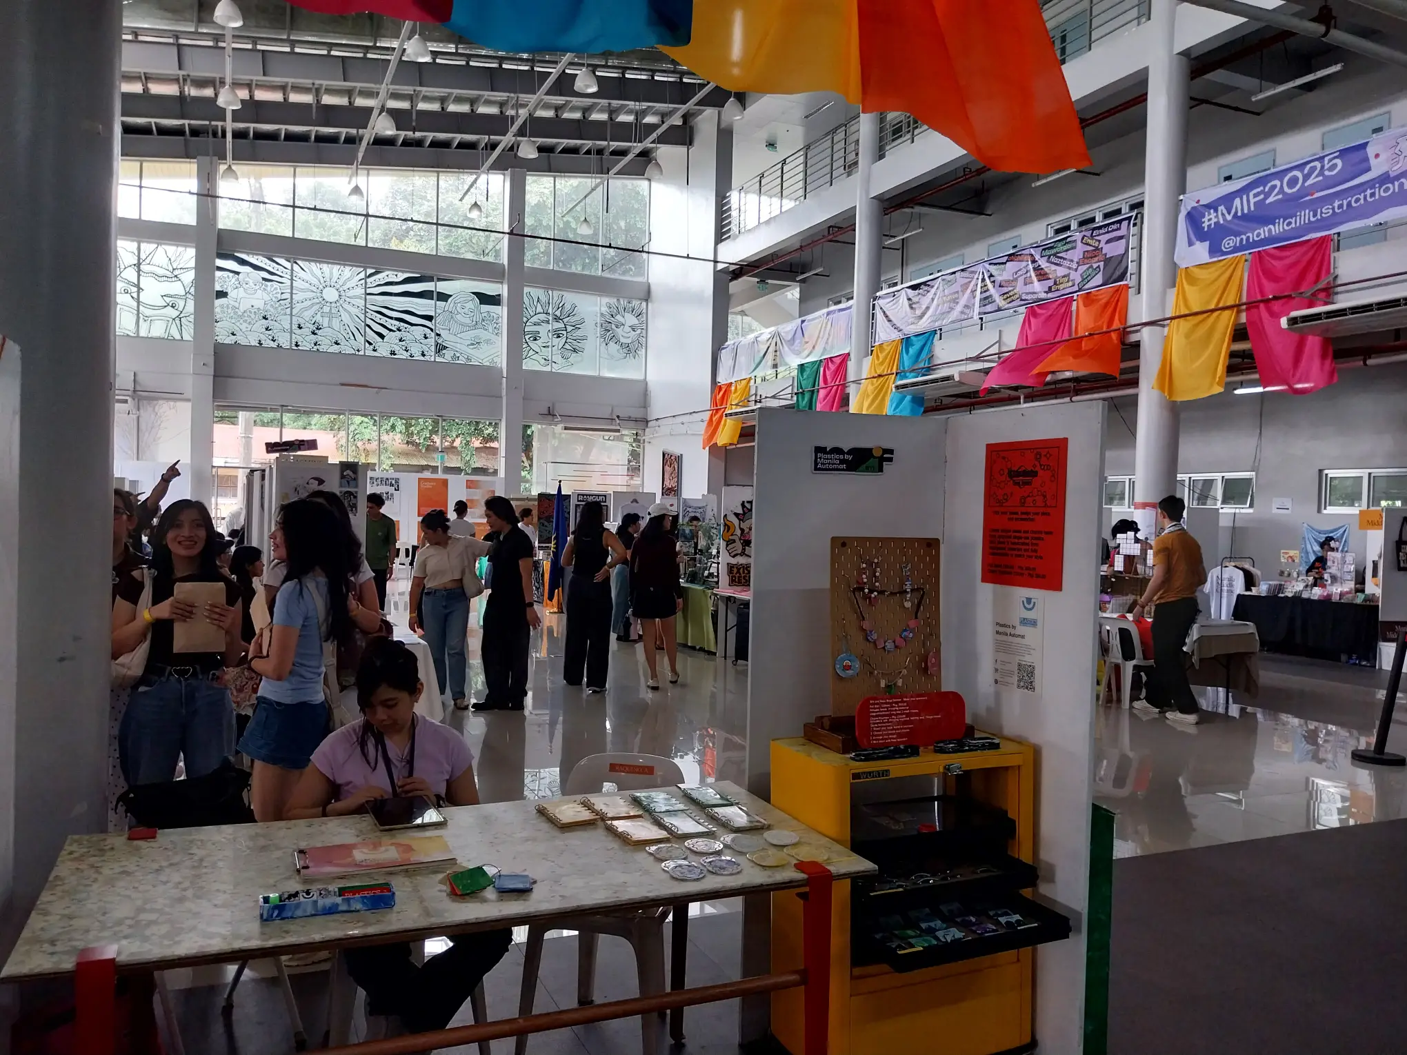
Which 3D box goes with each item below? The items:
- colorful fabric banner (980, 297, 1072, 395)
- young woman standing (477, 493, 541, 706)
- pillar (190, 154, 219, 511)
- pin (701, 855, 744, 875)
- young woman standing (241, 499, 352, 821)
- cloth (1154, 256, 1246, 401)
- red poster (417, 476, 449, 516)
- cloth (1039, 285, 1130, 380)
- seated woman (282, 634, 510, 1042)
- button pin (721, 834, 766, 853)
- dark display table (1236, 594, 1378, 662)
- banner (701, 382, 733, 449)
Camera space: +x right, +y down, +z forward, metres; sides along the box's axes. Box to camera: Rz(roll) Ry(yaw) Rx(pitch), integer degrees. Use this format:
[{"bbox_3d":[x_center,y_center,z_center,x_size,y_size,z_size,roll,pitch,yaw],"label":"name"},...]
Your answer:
[{"bbox_3d":[4.621,-2.581,15.085,0.450,1.360,1.400,1,1,-24],"label":"colorful fabric banner"},{"bbox_3d":[-1.578,0.597,8.450,0.380,1.690,0.480,1,1,-35],"label":"young woman standing"},{"bbox_3d":[-11.981,-4.000,25.400,0.520,9.780,0.500,1,1,-24],"label":"pillar"},{"bbox_3d":[0.043,0.790,2.474,0.100,0.010,0.100,2,1,0],"label":"pin"},{"bbox_3d":[-1.471,0.694,3.775,0.350,1.589,0.410,2,1,-3],"label":"young woman standing"},{"bbox_3d":[5.883,-2.352,12.526,0.280,1.650,1.050,1,1,-24],"label":"cloth"},{"bbox_3d":[-6.801,-0.747,26.600,0.750,0.970,0.030,1,1,-24],"label":"red poster"},{"bbox_3d":[5.214,-2.683,14.514,0.350,1.250,1.300,1,1,-24],"label":"cloth"},{"bbox_3d":[-0.893,0.949,2.998,0.550,1.200,0.680,1,1,-24],"label":"seated woman"},{"bbox_3d":[0.104,0.805,2.691,0.120,0.011,0.106,1,1,-6],"label":"button pin"},{"bbox_3d":[7.120,1.199,12.330,0.600,0.740,1.501,1,1,-40],"label":"dark display table"},{"bbox_3d":[0.326,-2.646,25.063,0.350,1.570,1.050,1,1,-24],"label":"banner"}]

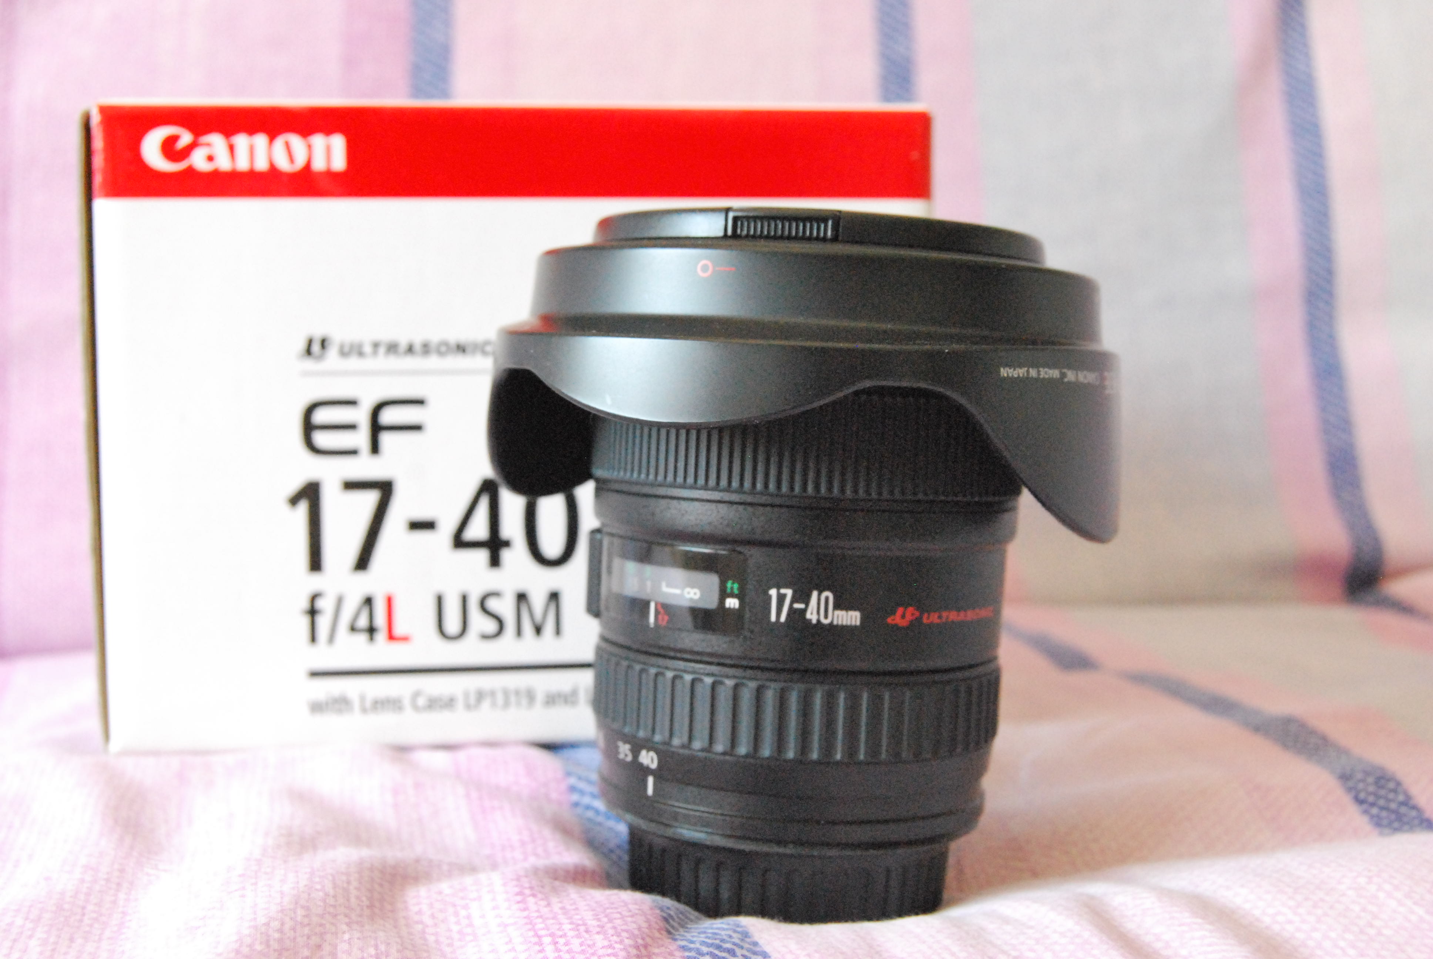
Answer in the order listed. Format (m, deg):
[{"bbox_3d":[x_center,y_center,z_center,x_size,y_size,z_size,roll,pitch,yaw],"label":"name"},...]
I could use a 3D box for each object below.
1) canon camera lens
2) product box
[{"bbox_3d":[0.015,0.017,0.338,0.115,0.123,0.115,3,2,5],"label":"canon camera lens"},{"bbox_3d":[-0.054,-0.018,0.504,0.195,0.148,0.147,-1,4,-7],"label":"product box"}]

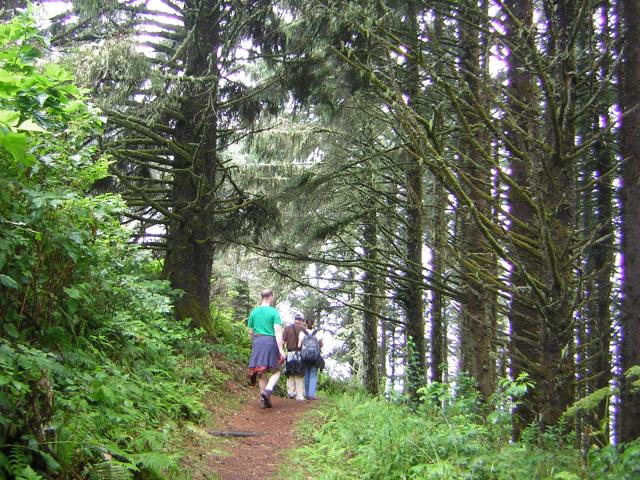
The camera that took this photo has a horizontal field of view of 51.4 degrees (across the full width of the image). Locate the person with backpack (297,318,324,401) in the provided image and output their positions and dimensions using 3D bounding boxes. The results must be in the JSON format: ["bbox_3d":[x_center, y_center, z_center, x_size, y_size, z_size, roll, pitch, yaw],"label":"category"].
[{"bbox_3d":[-0.176,2.289,12.750,0.520,1.560,0.480,-1,-5,10],"label":"person with backpack"}]

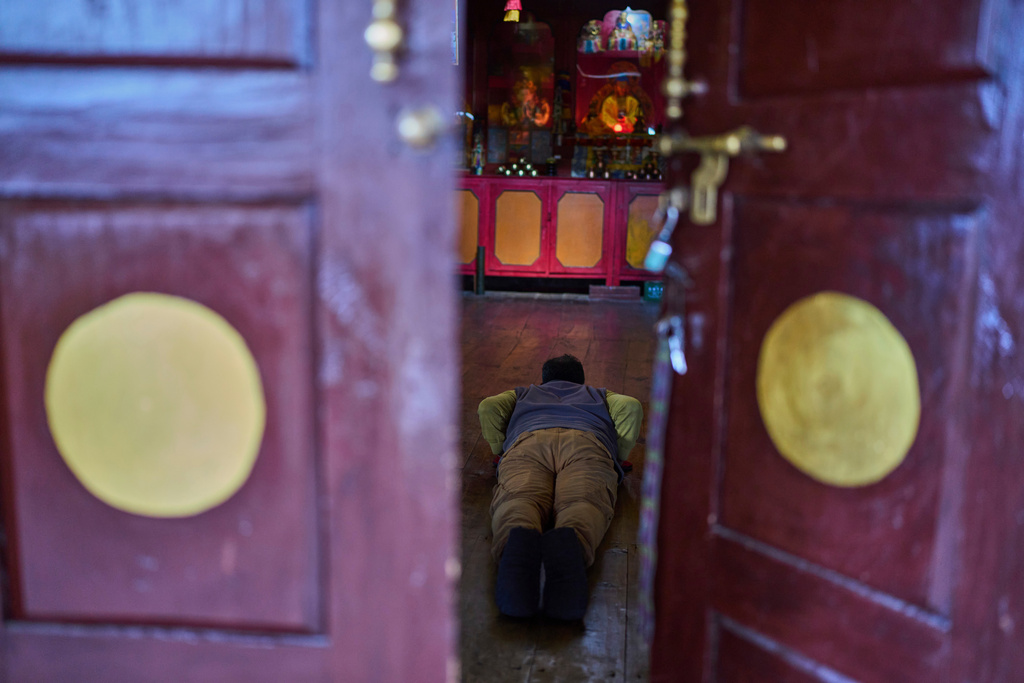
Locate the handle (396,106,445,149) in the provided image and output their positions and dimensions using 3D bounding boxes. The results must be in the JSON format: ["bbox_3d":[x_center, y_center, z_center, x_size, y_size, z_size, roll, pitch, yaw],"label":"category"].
[{"bbox_3d":[-0.087,-0.203,0.946,0.045,0.042,0.042,2,9,4],"label":"handle"}]

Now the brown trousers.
[{"bbox_3d":[0.127,0.416,2.920,0.400,0.220,0.900,2,9,5],"label":"brown trousers"}]

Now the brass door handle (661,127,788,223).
[{"bbox_3d":[0.274,-0.215,1.296,0.050,0.115,0.195,-5,11,-33],"label":"brass door handle"}]

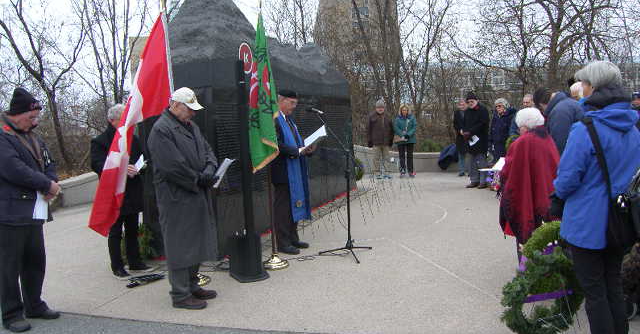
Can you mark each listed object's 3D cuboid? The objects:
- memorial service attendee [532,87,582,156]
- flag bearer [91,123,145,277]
[{"bbox_3d":[2.620,-0.013,5.644,0.480,1.700,0.550,2,7,24],"label":"memorial service attendee"},{"bbox_3d":[-1.922,0.193,5.066,0.420,1.660,0.540,3,7,38],"label":"flag bearer"}]

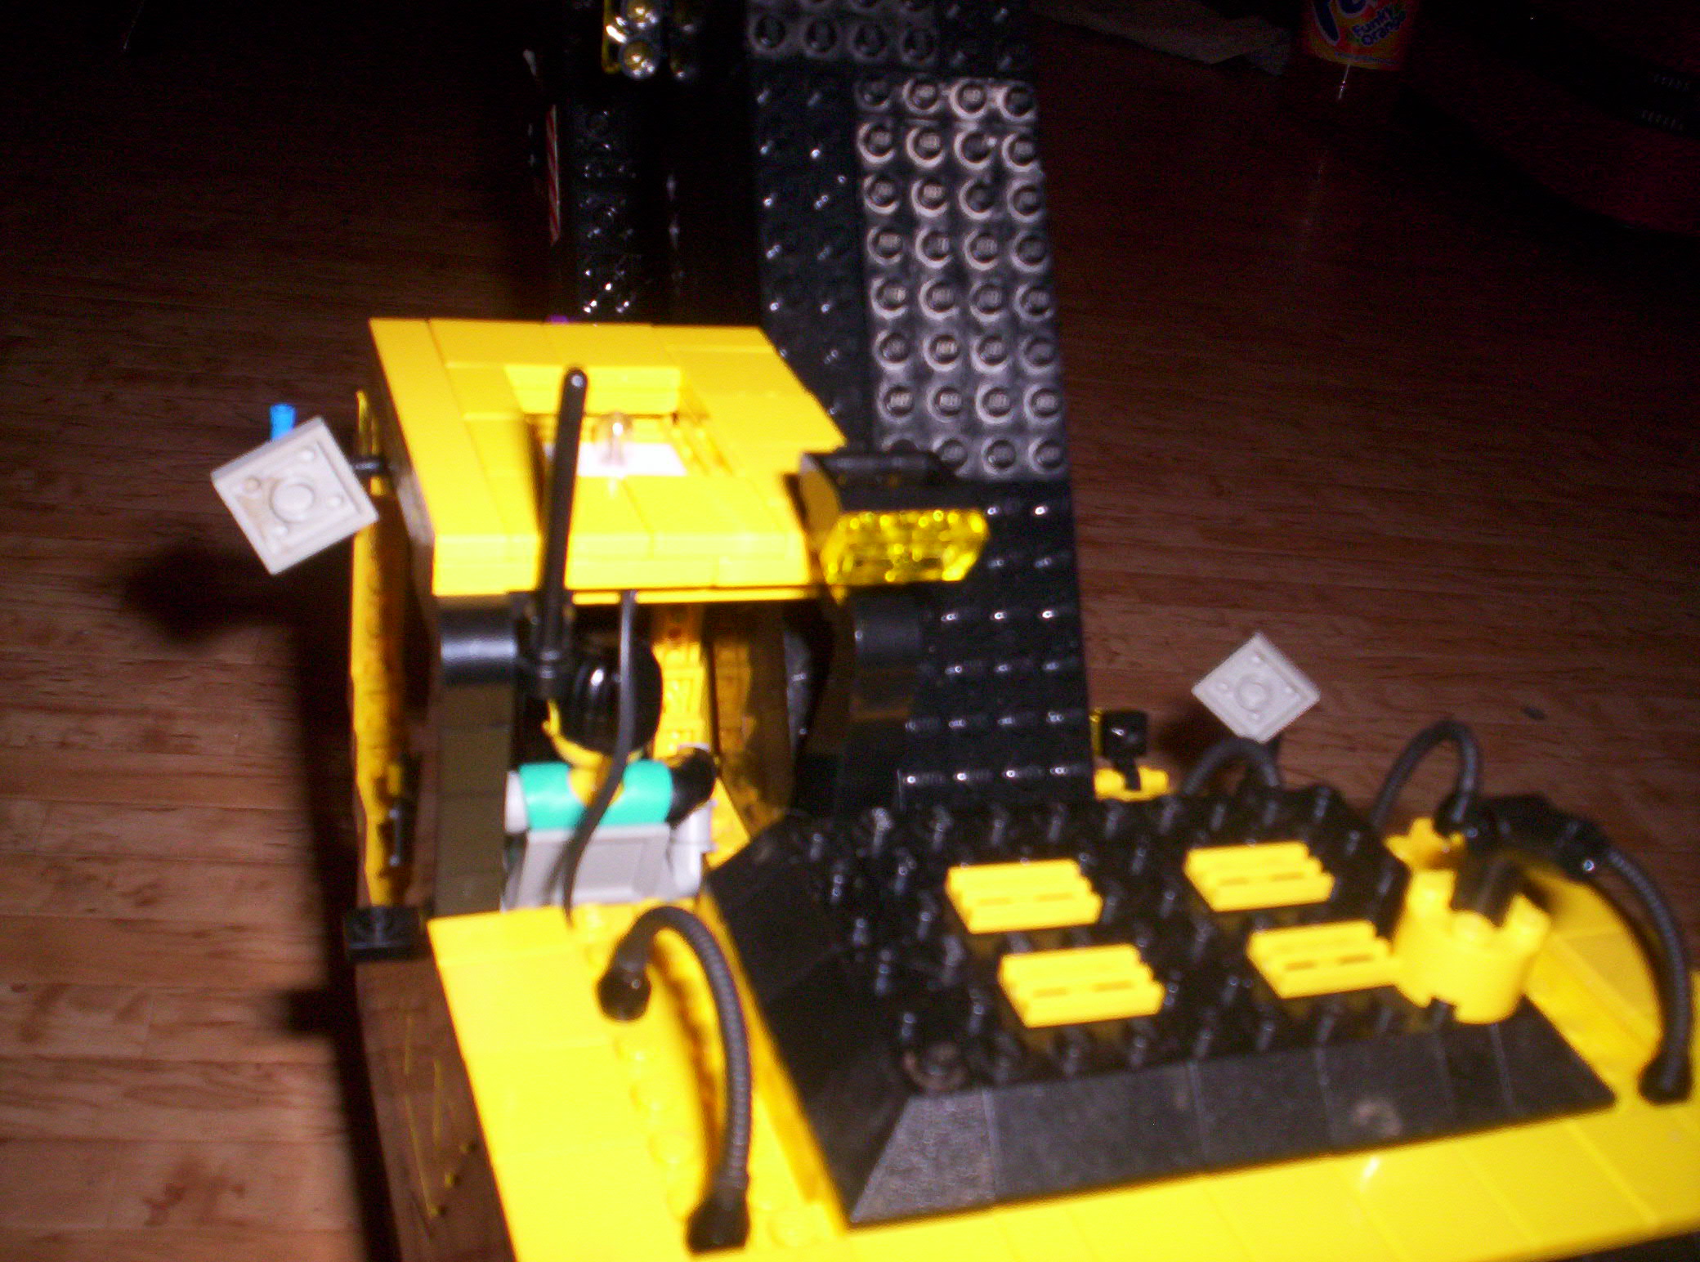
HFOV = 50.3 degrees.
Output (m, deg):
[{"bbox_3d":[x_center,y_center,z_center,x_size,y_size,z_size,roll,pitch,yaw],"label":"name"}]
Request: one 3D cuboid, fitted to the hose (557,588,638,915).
[{"bbox_3d":[-0.028,0.015,0.207,0.008,0.043,0.006,-2,31,-20],"label":"hose"}]

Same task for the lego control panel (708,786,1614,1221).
[{"bbox_3d":[0.037,0.039,0.215,0.096,0.011,0.056,-2,31,-20],"label":"lego control panel"}]

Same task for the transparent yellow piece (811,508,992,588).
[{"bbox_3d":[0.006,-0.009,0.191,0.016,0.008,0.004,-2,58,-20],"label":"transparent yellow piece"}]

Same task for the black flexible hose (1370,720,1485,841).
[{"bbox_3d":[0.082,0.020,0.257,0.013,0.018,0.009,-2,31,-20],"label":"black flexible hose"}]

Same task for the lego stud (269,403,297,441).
[{"bbox_3d":[-0.077,-0.029,0.246,0.004,0.006,0.004,-2,31,-20],"label":"lego stud"}]

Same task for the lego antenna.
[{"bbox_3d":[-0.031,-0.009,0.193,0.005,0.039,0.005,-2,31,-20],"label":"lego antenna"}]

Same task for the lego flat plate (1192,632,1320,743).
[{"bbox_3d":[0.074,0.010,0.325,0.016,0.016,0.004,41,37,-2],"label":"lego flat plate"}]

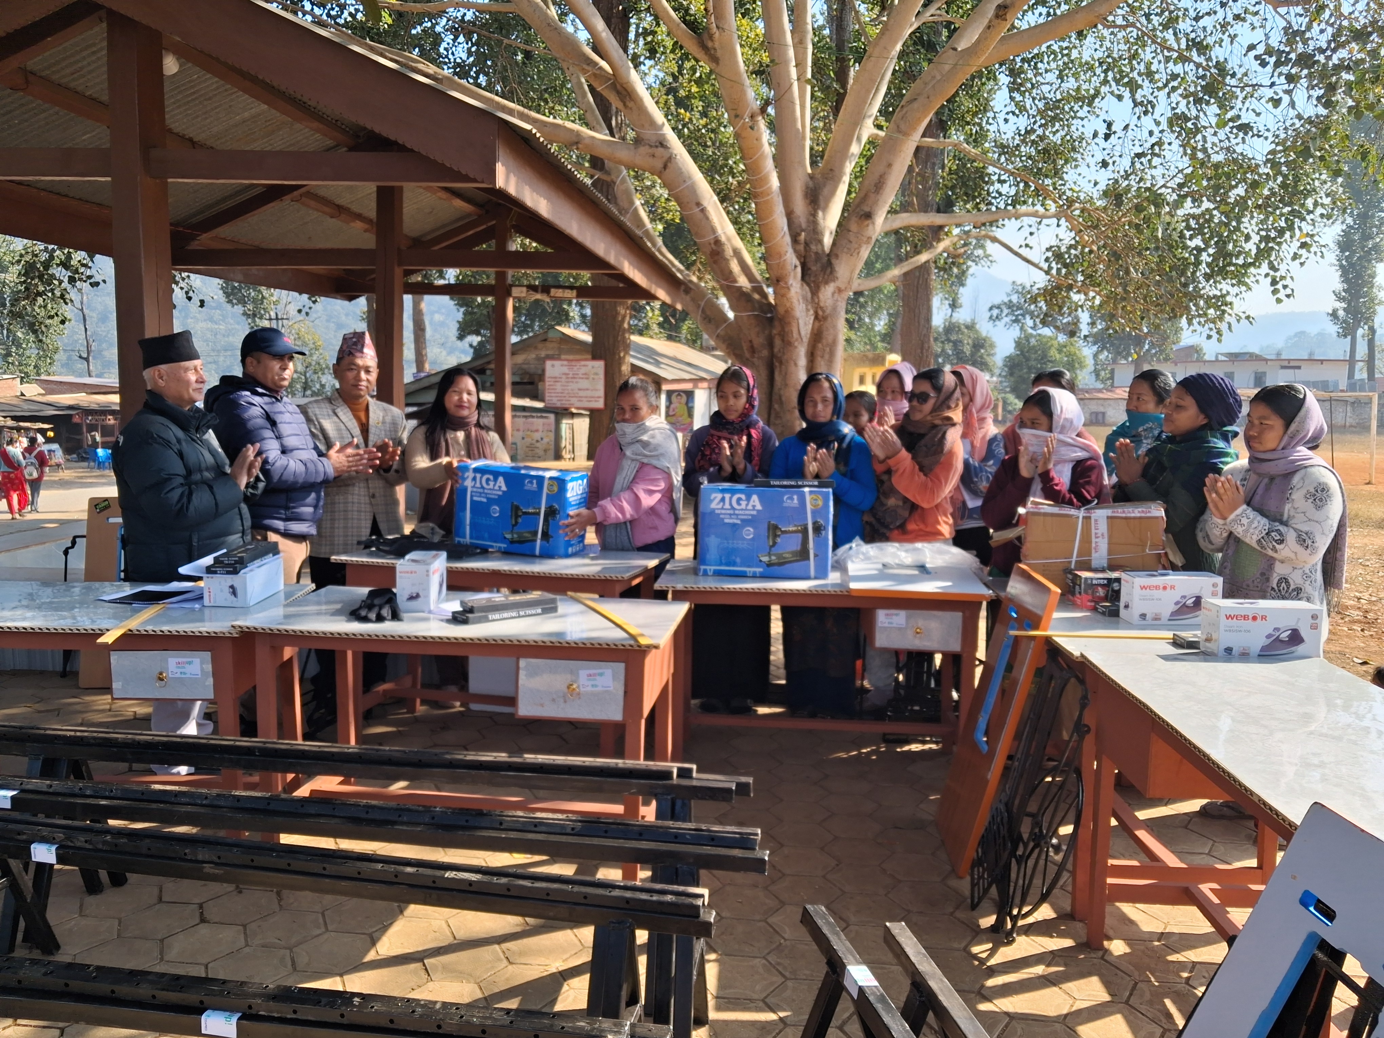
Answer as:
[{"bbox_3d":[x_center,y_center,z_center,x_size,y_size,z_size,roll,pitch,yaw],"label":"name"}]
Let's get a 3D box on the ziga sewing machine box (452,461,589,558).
[{"bbox_3d":[-0.725,-0.043,4.611,0.500,0.335,0.225,7,9,18],"label":"ziga sewing machine box"}]

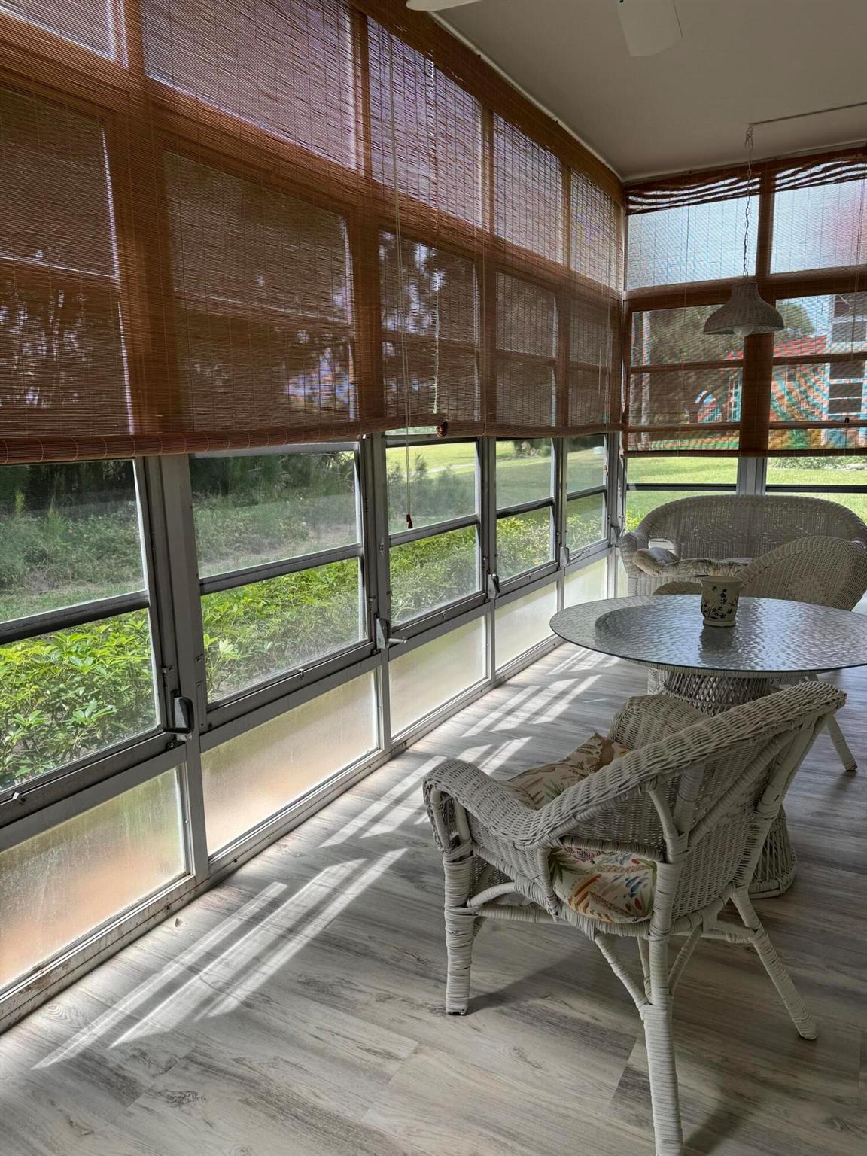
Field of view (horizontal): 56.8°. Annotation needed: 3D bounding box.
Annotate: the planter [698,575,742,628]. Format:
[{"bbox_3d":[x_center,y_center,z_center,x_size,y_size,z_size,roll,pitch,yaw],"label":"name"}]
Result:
[{"bbox_3d":[0.820,0.066,2.282,0.118,0.127,0.118,5,12,28],"label":"planter"}]

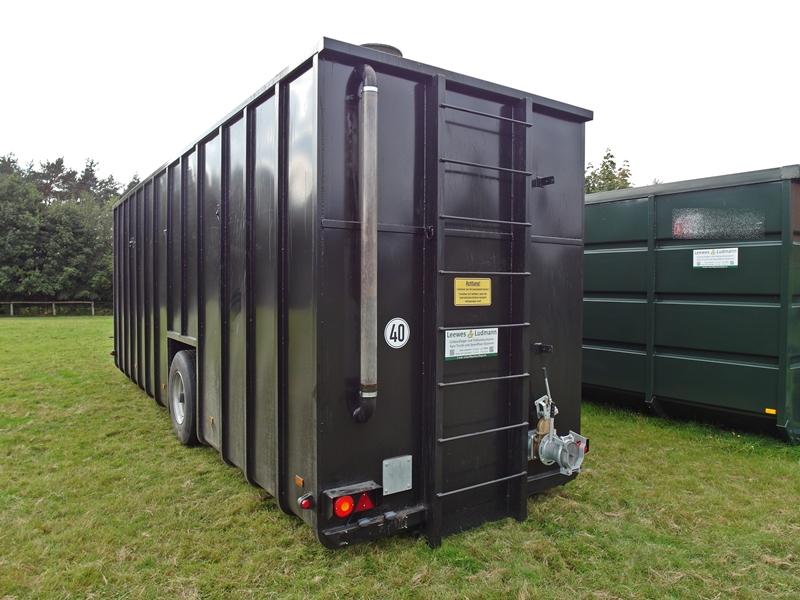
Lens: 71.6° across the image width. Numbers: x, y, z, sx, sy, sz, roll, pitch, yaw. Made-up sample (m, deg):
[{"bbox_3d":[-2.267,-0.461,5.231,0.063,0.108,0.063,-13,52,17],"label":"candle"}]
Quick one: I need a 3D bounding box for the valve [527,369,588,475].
[{"bbox_3d":[1.244,0.936,4.339,0.280,0.780,0.395,-1,2,-34],"label":"valve"}]

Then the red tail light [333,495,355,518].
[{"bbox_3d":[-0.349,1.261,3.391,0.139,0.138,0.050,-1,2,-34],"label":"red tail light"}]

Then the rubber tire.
[{"bbox_3d":[-2.364,1.094,6.424,0.380,1.055,1.050,-1,2,-34],"label":"rubber tire"}]

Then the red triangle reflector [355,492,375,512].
[{"bbox_3d":[-0.213,1.230,3.407,0.140,0.118,0.020,-1,2,-34],"label":"red triangle reflector"}]

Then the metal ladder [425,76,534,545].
[{"bbox_3d":[0.587,0.094,3.998,0.894,3.138,0.160,-1,2,-34],"label":"metal ladder"}]

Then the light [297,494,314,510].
[{"bbox_3d":[-0.571,1.236,3.383,0.090,0.078,0.080,-1,2,-34],"label":"light"}]

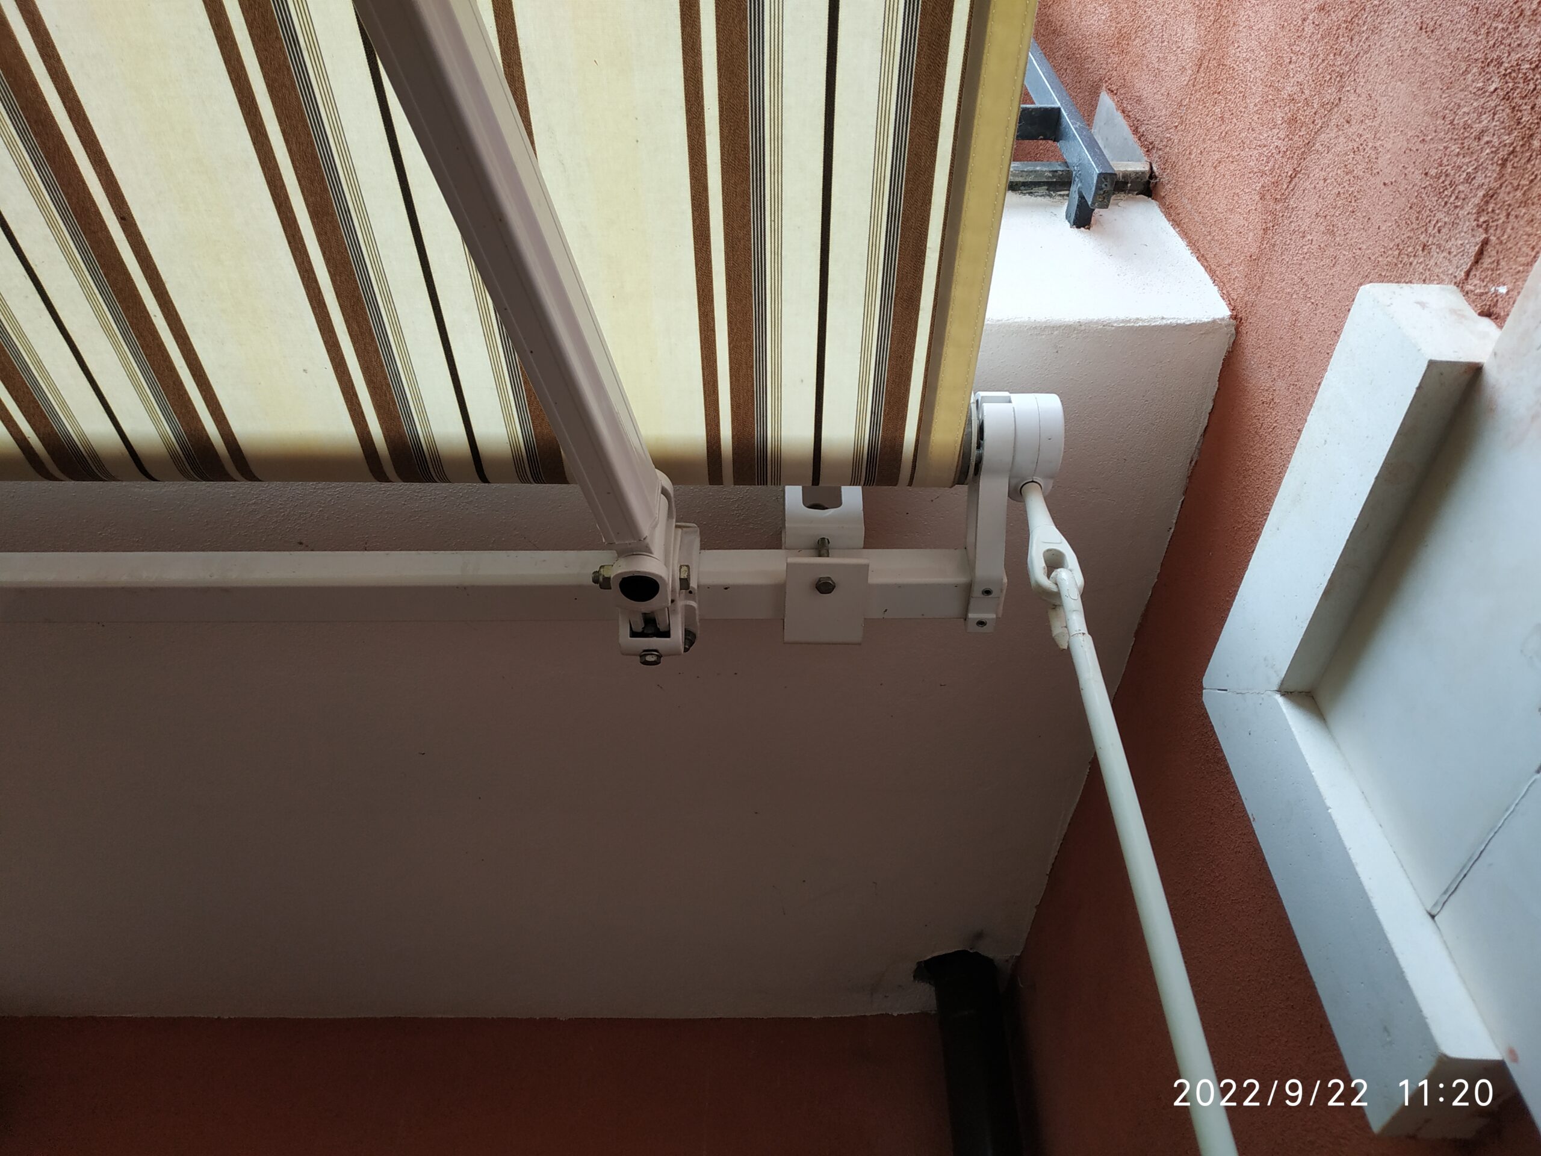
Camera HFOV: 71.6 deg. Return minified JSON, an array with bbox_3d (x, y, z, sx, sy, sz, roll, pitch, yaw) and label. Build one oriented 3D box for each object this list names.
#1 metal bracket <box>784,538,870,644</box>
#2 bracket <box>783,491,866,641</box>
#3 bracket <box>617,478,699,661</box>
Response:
[{"bbox_3d":[0.044,0.006,0.874,0.064,0.057,0.087,0,-47,0],"label":"metal bracket"},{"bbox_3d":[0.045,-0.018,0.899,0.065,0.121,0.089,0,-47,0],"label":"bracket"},{"bbox_3d":[-0.085,-0.003,0.858,0.062,0.117,0.118,0,-47,0],"label":"bracket"}]

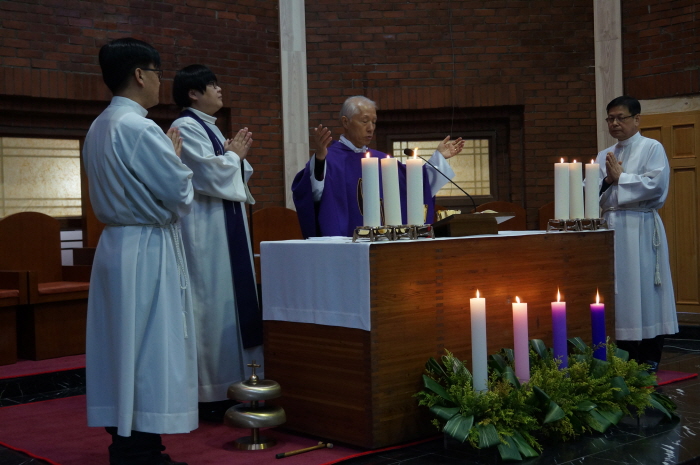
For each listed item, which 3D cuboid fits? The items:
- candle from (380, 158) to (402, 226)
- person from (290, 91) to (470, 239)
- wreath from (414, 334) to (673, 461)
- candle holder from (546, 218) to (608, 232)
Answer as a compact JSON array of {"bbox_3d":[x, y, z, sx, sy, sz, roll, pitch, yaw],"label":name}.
[{"bbox_3d":[0.190,-0.189,4.281,0.077,0.324,0.077,-4,3,0],"label":"candle"},{"bbox_3d":[0.172,0.059,5.394,0.920,1.700,0.520,-3,2,-40],"label":"person"},{"bbox_3d":[0.922,0.720,4.348,1.400,0.380,0.480,-2,1,-41],"label":"wreath"},{"bbox_3d":[1.274,-0.037,5.227,0.395,0.065,0.130,-2,1,-41],"label":"candle holder"}]

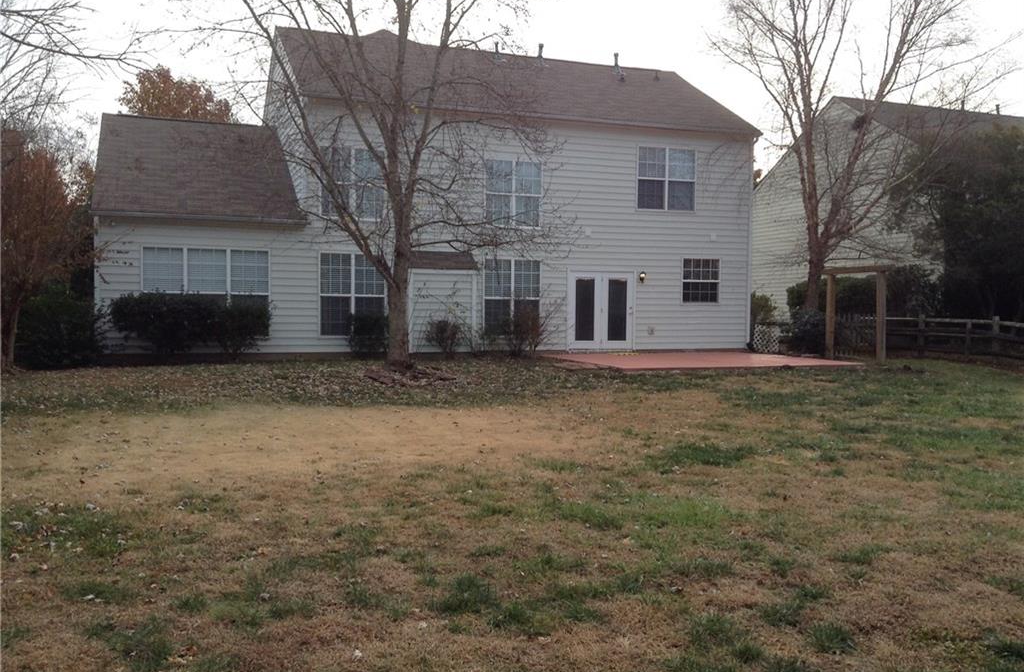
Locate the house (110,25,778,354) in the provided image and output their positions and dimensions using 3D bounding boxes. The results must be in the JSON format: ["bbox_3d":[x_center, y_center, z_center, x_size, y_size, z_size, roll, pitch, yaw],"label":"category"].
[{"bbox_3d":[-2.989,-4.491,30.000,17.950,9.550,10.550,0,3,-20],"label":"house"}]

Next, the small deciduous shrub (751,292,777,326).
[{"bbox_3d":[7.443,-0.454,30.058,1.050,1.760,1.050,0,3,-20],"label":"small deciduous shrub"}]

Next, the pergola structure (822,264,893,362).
[{"bbox_3d":[8.877,-0.584,25.195,0.340,2.430,2.650,0,3,-20],"label":"pergola structure"}]

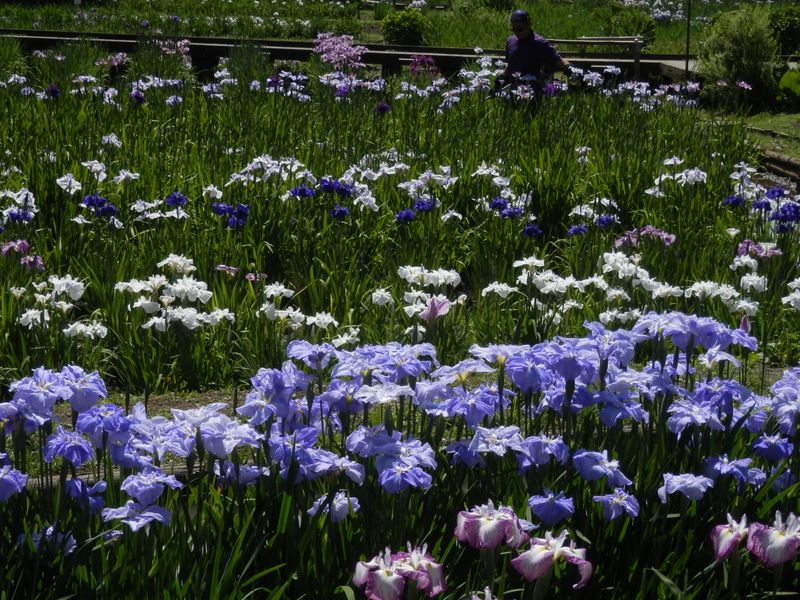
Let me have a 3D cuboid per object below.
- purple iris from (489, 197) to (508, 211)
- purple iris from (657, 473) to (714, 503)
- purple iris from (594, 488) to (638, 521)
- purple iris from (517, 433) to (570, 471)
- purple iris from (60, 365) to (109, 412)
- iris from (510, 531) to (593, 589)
[{"bbox_3d":[0.492,-0.482,11.200,0.100,0.057,0.110,0,10,0],"label":"purple iris"},{"bbox_3d":[0.726,0.477,5.700,0.147,0.064,0.140,0,9,0],"label":"purple iris"},{"bbox_3d":[0.538,0.511,5.600,0.115,0.070,0.109,0,9,0],"label":"purple iris"},{"bbox_3d":[0.350,0.372,5.500,0.128,0.080,0.117,0,10,0],"label":"purple iris"},{"bbox_3d":[-0.932,0.261,6.600,0.147,0.125,0.140,0,9,0],"label":"purple iris"},{"bbox_3d":[0.331,0.567,4.900,0.179,0.112,0.152,0,9,0],"label":"iris"}]

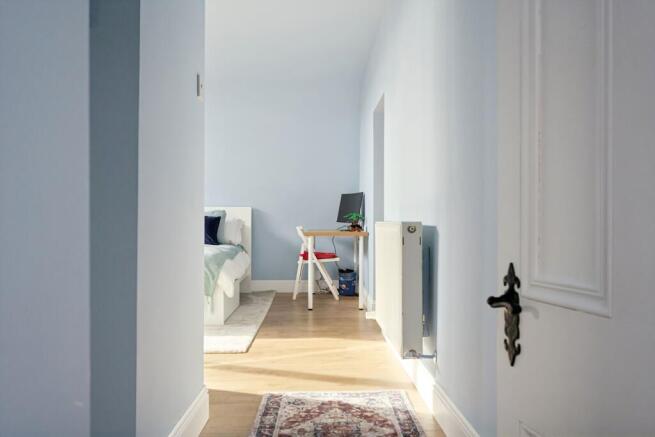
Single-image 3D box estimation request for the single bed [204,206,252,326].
[{"bbox_3d":[-1.670,0.365,5.330,1.650,1.000,2.040,0,0,-1],"label":"single bed"}]

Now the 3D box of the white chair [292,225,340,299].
[{"bbox_3d":[-0.110,0.475,5.970,0.500,0.780,0.440,0,0,2],"label":"white chair"}]

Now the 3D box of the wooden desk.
[{"bbox_3d":[0.084,0.495,5.680,0.600,0.740,1.200,0,0,0],"label":"wooden desk"}]

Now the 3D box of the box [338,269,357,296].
[{"bbox_3d":[0.228,0.722,6.130,0.190,0.285,0.180,0,0,0],"label":"box"}]

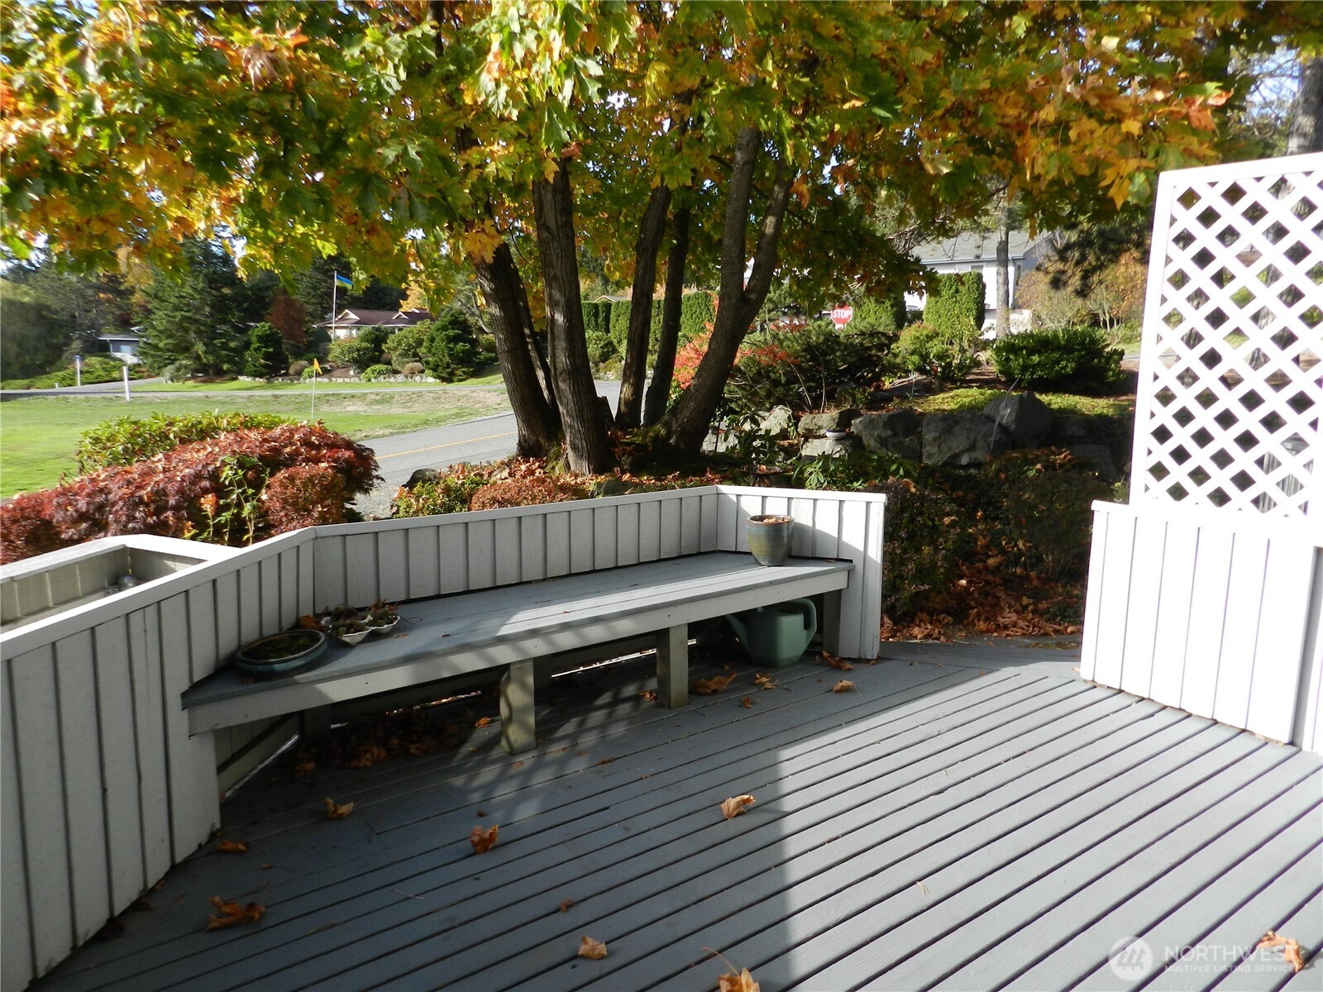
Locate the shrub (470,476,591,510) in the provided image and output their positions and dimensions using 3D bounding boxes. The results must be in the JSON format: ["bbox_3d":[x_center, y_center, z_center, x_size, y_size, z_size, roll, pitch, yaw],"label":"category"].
[{"bbox_3d":[-1.104,0.158,7.354,0.980,0.620,0.900,0,9,0],"label":"shrub"}]

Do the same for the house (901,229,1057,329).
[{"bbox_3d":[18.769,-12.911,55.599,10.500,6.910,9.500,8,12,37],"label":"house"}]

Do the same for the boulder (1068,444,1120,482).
[{"bbox_3d":[4.631,-0.348,9.400,0.560,0.440,0.500,5,10,26],"label":"boulder"}]

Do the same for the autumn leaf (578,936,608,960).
[{"bbox_3d":[-0.170,1.129,2.201,0.075,0.032,0.065,0,9,0],"label":"autumn leaf"}]

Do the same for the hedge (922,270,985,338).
[{"bbox_3d":[12.644,-8.154,38.000,2.300,3.100,1.100,7,11,34],"label":"hedge"}]

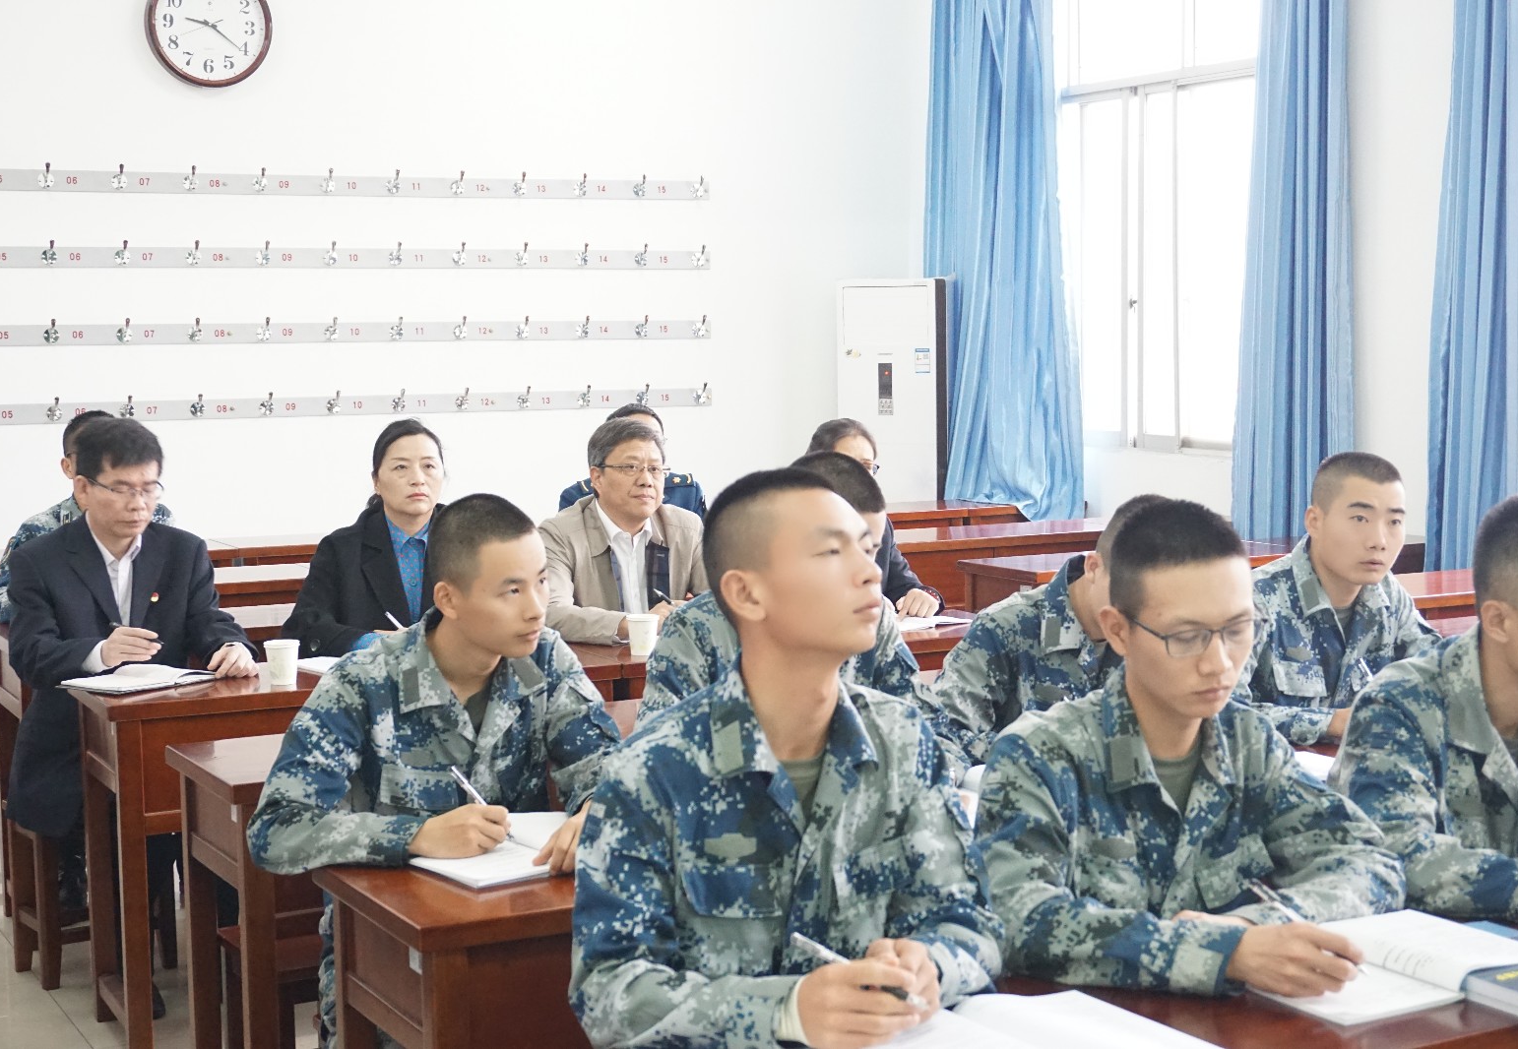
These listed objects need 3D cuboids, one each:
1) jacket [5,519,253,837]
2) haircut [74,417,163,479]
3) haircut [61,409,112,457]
[{"bbox_3d":[-1.486,0.354,5.228,0.535,0.730,0.570,-3,5,-29],"label":"jacket"},{"bbox_3d":[-1.419,-0.153,4.950,0.175,0.150,0.195,-4,20,-36],"label":"haircut"},{"bbox_3d":[-1.926,-0.263,6.422,0.170,0.140,0.200,-3,5,-29],"label":"haircut"}]

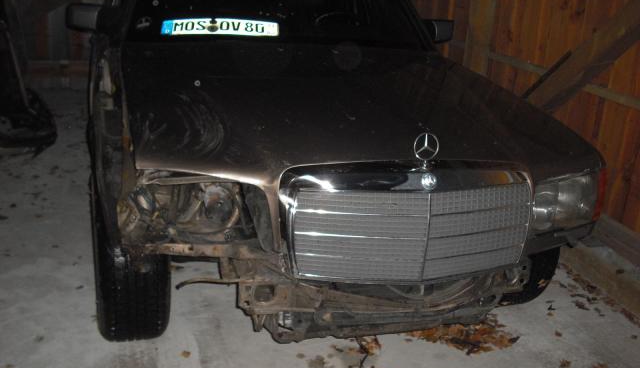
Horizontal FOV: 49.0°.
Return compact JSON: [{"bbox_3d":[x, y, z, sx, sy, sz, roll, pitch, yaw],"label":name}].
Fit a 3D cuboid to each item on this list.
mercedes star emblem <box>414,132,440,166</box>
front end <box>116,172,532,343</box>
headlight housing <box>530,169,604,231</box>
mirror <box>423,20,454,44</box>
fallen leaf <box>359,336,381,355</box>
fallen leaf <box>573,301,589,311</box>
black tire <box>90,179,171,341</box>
[{"bbox_3d":[0.295,-0.095,1.948,0.080,0.105,0.014,-2,18,-19],"label":"mercedes star emblem"},{"bbox_3d":[0.042,0.181,2.094,1.205,0.533,0.445,-2,18,-19],"label":"front end"},{"bbox_3d":[0.792,0.051,2.348,0.440,0.205,0.180,-8,20,-33],"label":"headlight housing"},{"bbox_3d":[0.606,-0.780,3.594,0.175,0.125,0.110,-2,18,-19],"label":"mirror"},{"bbox_3d":[0.178,0.582,2.533,0.080,0.025,0.100,6,17,5],"label":"fallen leaf"},{"bbox_3d":[1.106,0.516,2.983,0.070,0.015,0.085,11,18,22],"label":"fallen leaf"},{"bbox_3d":[-0.666,0.234,2.460,0.207,0.625,0.625,-2,18,-19],"label":"black tire"}]

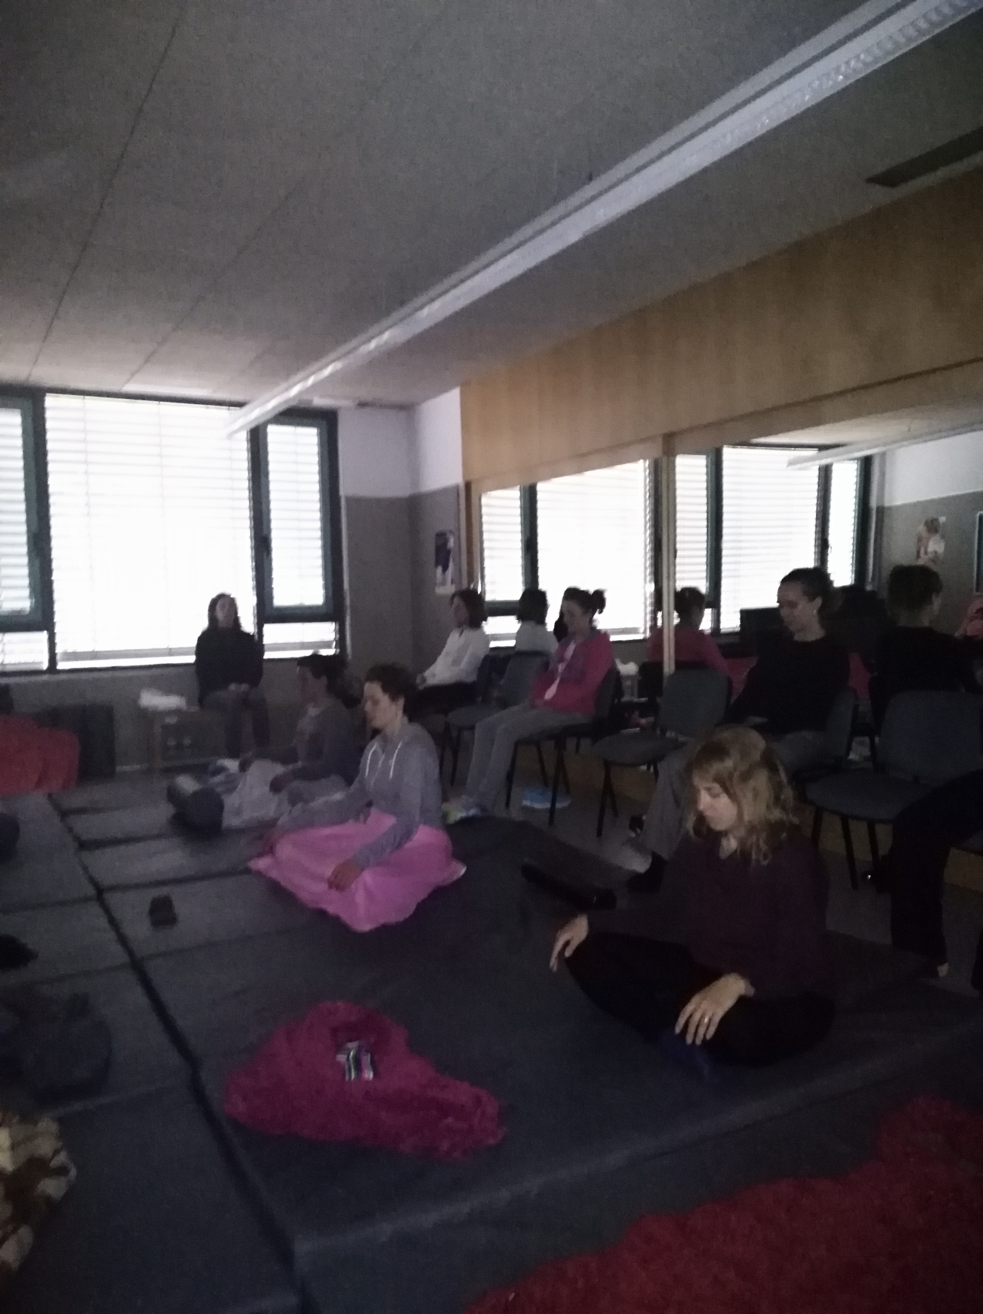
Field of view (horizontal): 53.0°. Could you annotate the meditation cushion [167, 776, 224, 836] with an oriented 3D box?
[{"bbox_3d":[-1.668,0.810,5.564,0.220,0.210,0.550,-3,4,-29],"label":"meditation cushion"}]

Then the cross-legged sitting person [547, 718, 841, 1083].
[{"bbox_3d":[0.574,0.598,2.656,0.670,0.810,0.650,-3,4,-33],"label":"cross-legged sitting person"}]

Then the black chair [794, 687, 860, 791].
[{"bbox_3d":[1.240,0.561,4.314,0.550,0.840,0.540,-3,4,-29],"label":"black chair"}]

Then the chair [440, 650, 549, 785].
[{"bbox_3d":[0.026,0.437,6.485,0.550,0.850,0.540,-3,4,-29],"label":"chair"}]

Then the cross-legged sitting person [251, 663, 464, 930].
[{"bbox_3d":[-0.492,0.488,4.011,0.760,0.895,0.880,-3,4,-30],"label":"cross-legged sitting person"}]

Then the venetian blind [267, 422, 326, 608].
[{"bbox_3d":[-1.603,-1.165,8.141,0.438,1.524,0.070,-3,4,-29],"label":"venetian blind"}]

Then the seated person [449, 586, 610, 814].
[{"bbox_3d":[0.229,0.265,5.625,1.030,1.300,0.480,-3,4,-29],"label":"seated person"}]

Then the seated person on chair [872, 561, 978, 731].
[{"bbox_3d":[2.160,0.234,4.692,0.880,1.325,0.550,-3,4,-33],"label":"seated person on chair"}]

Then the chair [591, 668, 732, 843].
[{"bbox_3d":[0.876,0.521,5.026,0.550,0.840,0.540,-3,4,-29],"label":"chair"}]

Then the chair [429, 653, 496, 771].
[{"bbox_3d":[-0.306,0.391,6.871,0.570,0.820,0.530,-3,4,-29],"label":"chair"}]

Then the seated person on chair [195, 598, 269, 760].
[{"bbox_3d":[-1.855,0.163,7.369,0.560,1.266,0.820,-3,4,-29],"label":"seated person on chair"}]

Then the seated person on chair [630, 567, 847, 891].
[{"bbox_3d":[1.080,0.294,4.086,0.960,1.318,0.550,-3,4,-24],"label":"seated person on chair"}]

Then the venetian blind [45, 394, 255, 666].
[{"bbox_3d":[-2.576,-0.947,7.603,1.497,2.008,0.100,-3,4,-29],"label":"venetian blind"}]

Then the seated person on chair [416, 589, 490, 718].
[{"bbox_3d":[-0.435,0.189,7.039,0.950,1.290,0.480,-3,4,-29],"label":"seated person on chair"}]

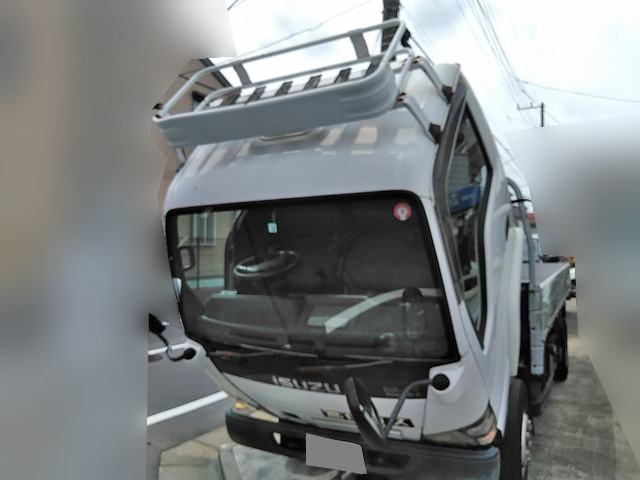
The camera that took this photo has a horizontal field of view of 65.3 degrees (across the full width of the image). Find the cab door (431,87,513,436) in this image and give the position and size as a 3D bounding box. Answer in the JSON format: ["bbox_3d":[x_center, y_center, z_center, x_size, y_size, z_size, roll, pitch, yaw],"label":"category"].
[{"bbox_3d":[0.804,0.089,2.555,0.180,1.450,1.100,-3,40,26],"label":"cab door"}]

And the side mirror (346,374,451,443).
[{"bbox_3d":[0.348,0.600,1.985,0.360,0.310,0.250,-17,35,9],"label":"side mirror"}]

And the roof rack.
[{"bbox_3d":[-0.147,-0.627,2.428,1.440,0.430,0.620,-3,40,26],"label":"roof rack"}]

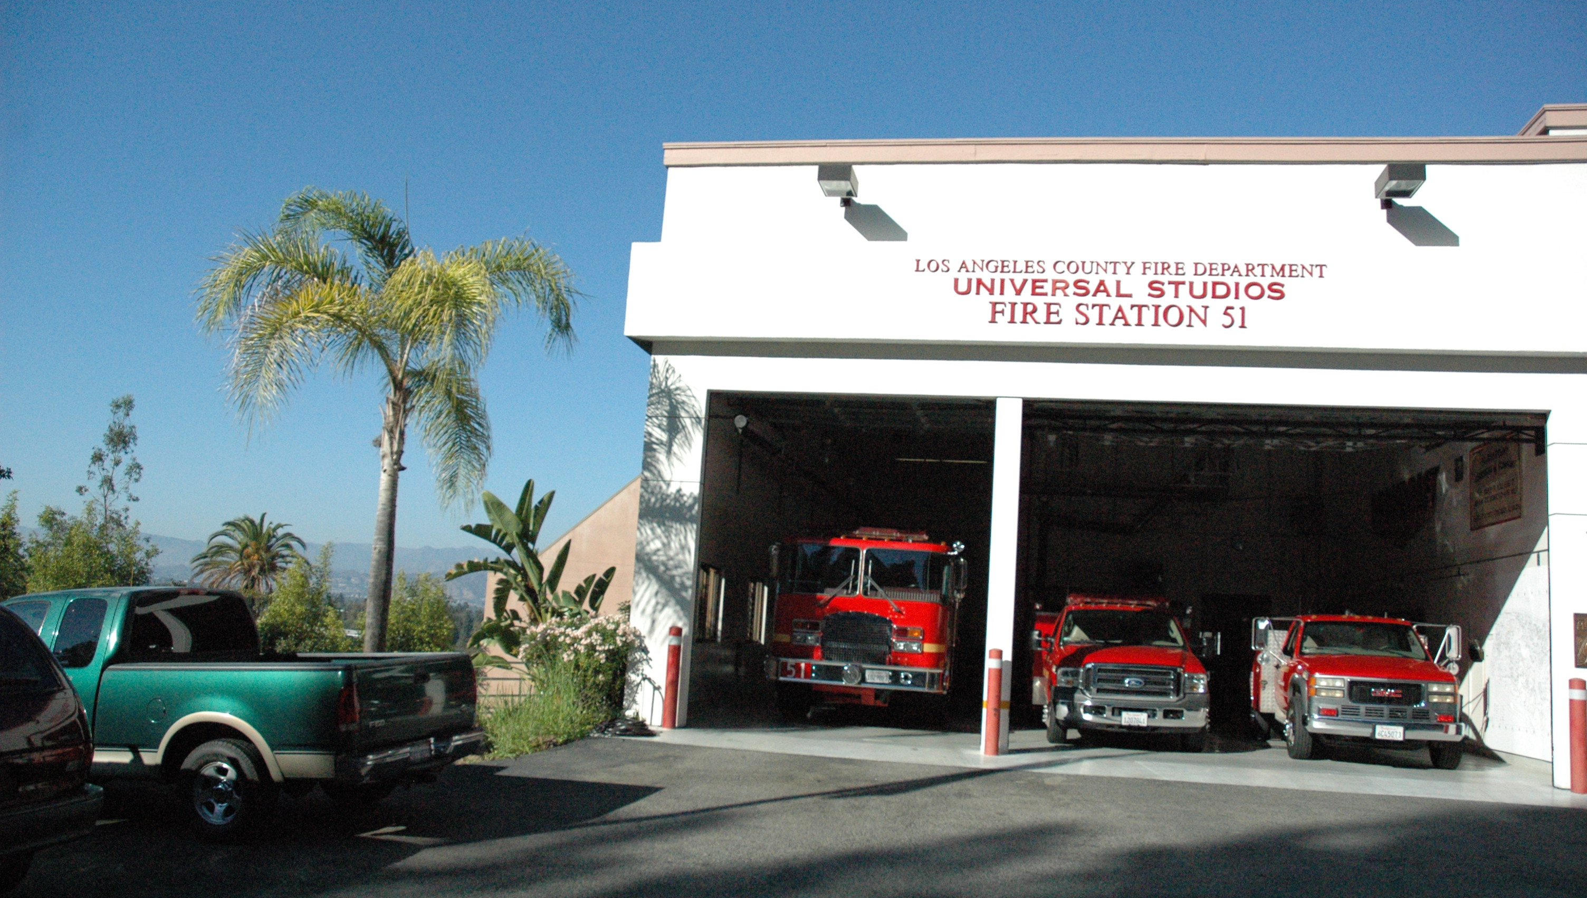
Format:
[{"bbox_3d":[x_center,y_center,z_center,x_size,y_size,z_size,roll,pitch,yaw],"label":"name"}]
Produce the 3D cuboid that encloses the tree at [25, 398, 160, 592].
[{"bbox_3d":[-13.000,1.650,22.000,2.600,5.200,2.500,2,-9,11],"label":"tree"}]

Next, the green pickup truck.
[{"bbox_3d":[-5.660,2.140,9.950,5.720,1.880,2.020,-2,-8,10],"label":"green pickup truck"}]

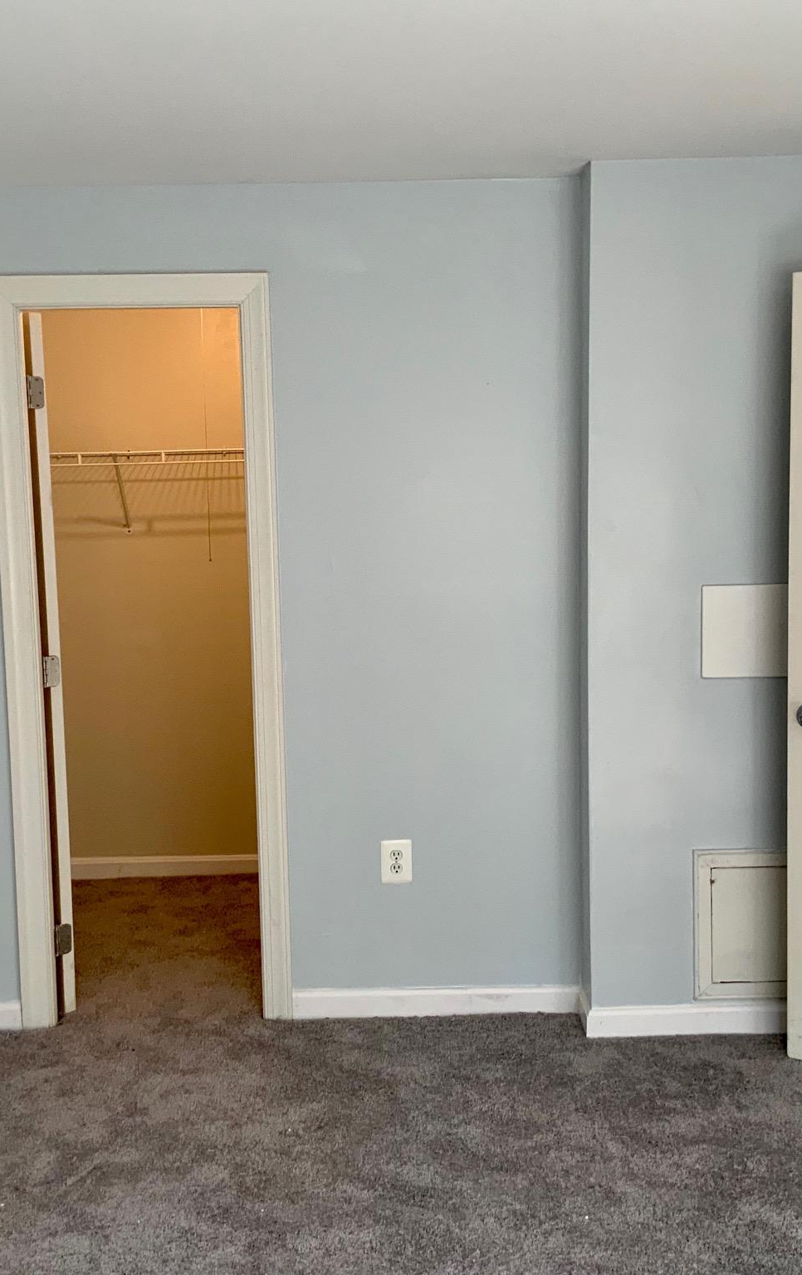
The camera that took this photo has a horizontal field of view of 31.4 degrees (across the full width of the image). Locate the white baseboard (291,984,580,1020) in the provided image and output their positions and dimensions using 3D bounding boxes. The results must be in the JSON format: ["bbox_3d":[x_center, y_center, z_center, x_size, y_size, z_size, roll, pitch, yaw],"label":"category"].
[{"bbox_3d":[0.107,1.078,4.218,0.856,0.091,0.016,-2,6,-2],"label":"white baseboard"}]

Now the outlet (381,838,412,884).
[{"bbox_3d":[-0.012,0.658,4.172,0.088,0.136,0.008,-2,6,-2],"label":"outlet"}]

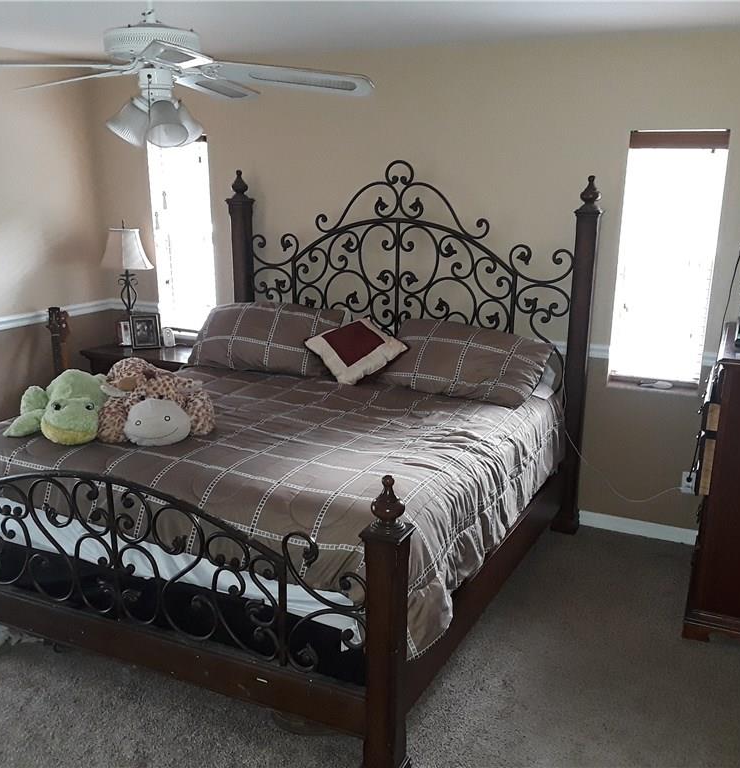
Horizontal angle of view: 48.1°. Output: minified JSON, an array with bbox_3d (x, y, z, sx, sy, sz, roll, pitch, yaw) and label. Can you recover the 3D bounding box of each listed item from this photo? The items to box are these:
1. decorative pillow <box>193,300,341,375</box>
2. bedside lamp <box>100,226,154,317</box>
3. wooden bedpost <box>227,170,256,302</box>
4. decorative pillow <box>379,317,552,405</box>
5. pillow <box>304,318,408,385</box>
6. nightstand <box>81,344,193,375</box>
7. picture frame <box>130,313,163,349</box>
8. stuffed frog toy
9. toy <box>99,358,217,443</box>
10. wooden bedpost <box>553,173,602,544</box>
[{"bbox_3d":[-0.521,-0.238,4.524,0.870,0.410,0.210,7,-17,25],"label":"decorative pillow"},{"bbox_3d":[-1.504,-0.610,5.159,0.335,0.770,0.335,7,16,25],"label":"bedside lamp"},{"bbox_3d":[-0.754,-0.347,4.989,0.120,1.797,0.120,7,16,26],"label":"wooden bedpost"},{"bbox_3d":[0.447,-0.101,4.051,0.810,0.160,0.450,7,57,25],"label":"decorative pillow"},{"bbox_3d":[-0.074,-0.181,4.284,0.390,0.130,0.390,-27,47,-20],"label":"pillow"},{"bbox_3d":[-1.296,0.165,5.090,0.710,0.750,0.470,7,16,24],"label":"nightstand"},{"bbox_3d":[-1.417,-0.328,5.218,0.160,0.205,0.040,-4,3,-18],"label":"picture frame"},{"bbox_3d":[-1.210,0.065,3.306,0.440,0.250,0.360,-5,15,-20],"label":"stuffed frog toy"},{"bbox_3d":[-0.881,0.071,3.416,0.450,0.280,0.380,-3,15,-12],"label":"toy"},{"bbox_3d":[1.036,-0.121,4.155,0.126,1.800,0.126,7,16,25],"label":"wooden bedpost"}]

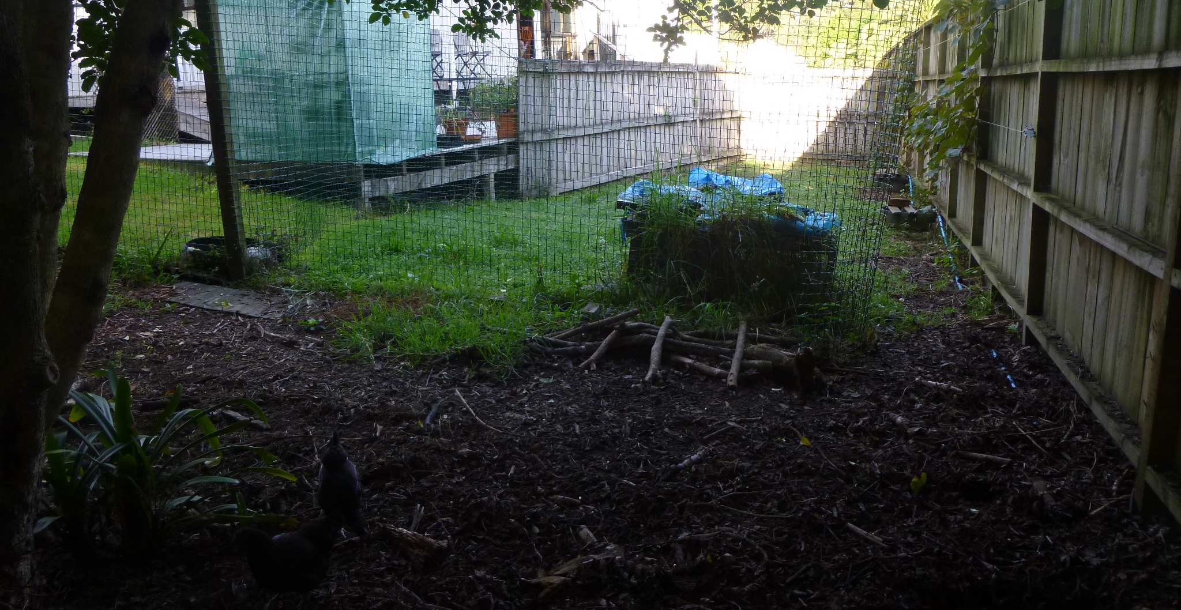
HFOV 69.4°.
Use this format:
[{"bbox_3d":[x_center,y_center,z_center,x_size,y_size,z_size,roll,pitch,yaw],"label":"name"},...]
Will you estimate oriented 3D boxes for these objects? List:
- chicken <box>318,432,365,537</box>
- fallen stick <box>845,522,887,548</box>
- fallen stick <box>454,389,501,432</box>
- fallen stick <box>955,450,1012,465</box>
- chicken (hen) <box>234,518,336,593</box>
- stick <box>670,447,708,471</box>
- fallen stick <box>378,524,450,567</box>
[{"bbox_3d":[-0.709,0.522,2.476,0.145,0.250,0.290,-6,14,-16],"label":"chicken"},{"bbox_3d":[0.754,0.631,2.335,0.018,0.018,0.140,-9,15,-29],"label":"fallen stick"},{"bbox_3d":[-0.462,0.418,3.383,0.043,0.015,0.552,-8,15,-25],"label":"fallen stick"},{"bbox_3d":[1.292,0.501,2.802,0.166,0.022,0.022,6,15,28],"label":"fallen stick"},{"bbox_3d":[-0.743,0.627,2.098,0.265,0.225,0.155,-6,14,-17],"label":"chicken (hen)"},{"bbox_3d":[0.334,0.516,2.855,0.025,0.024,0.219,11,19,43],"label":"stick"},{"bbox_3d":[-0.487,0.645,2.342,0.233,0.060,0.070,6,16,30],"label":"fallen stick"}]

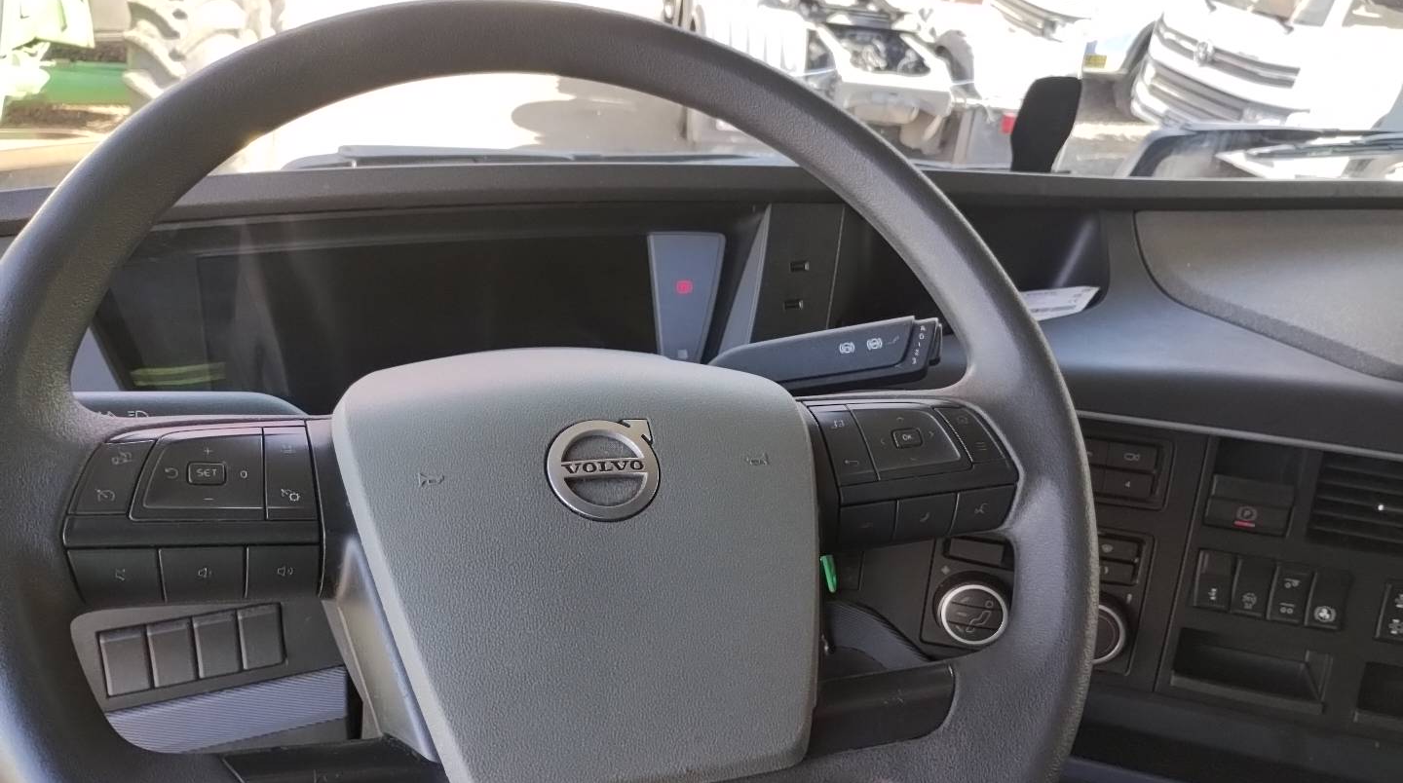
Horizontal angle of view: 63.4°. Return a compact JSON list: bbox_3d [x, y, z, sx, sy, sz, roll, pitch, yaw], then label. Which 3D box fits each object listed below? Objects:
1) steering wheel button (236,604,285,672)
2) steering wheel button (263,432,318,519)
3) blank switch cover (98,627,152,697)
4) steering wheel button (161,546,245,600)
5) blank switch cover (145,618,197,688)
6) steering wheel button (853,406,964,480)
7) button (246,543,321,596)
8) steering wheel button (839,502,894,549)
[{"bbox_3d":[-0.246,0.136,0.636,0.021,0.040,0.010,-7,25,-24],"label":"steering wheel button"},{"bbox_3d":[-0.155,0.031,0.425,0.017,0.008,0.045,5,45,-30],"label":"steering wheel button"},{"bbox_3d":[-0.308,0.143,0.609,0.021,0.040,0.010,-7,25,-24],"label":"blank switch cover"},{"bbox_3d":[-0.175,0.062,0.399,0.028,0.022,0.008,-1,20,-26],"label":"steering wheel button"},{"bbox_3d":[-0.287,0.141,0.618,0.021,0.040,0.010,-7,25,-24],"label":"blank switch cover"},{"bbox_3d":[0.090,0.021,0.505,0.040,0.008,0.042,-10,49,-10],"label":"steering wheel button"},{"bbox_3d":[-0.152,0.063,0.411,0.025,0.021,0.008,-1,20,-26],"label":"button"},{"bbox_3d":[0.071,0.055,0.489,0.025,0.021,0.008,-3,20,-12],"label":"steering wheel button"}]

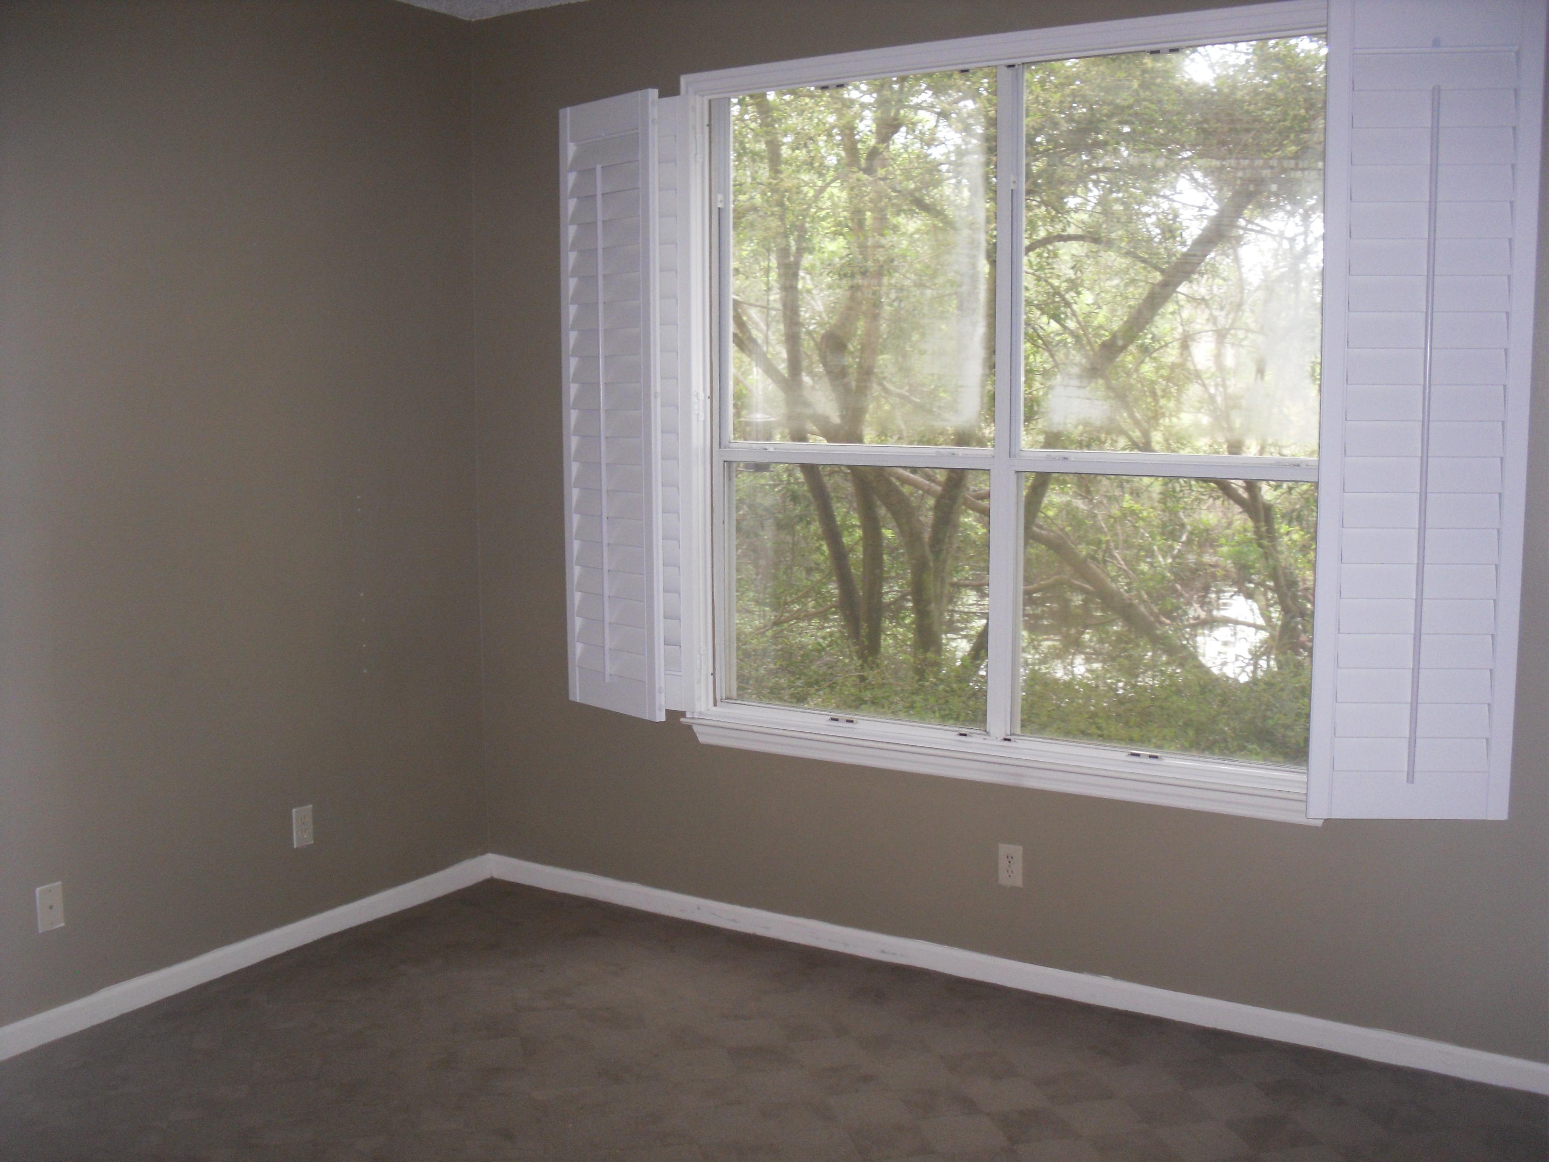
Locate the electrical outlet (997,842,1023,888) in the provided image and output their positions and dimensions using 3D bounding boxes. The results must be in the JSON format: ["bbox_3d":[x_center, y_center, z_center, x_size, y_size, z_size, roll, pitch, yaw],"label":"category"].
[{"bbox_3d":[0.642,0.775,4.266,0.071,0.115,0.008,4,8,32],"label":"electrical outlet"}]

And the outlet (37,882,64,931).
[{"bbox_3d":[-1.808,0.813,3.909,0.008,0.115,0.071,4,8,32],"label":"outlet"}]

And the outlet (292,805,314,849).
[{"bbox_3d":[-1.372,0.713,4.558,0.008,0.115,0.071,4,8,32],"label":"outlet"}]

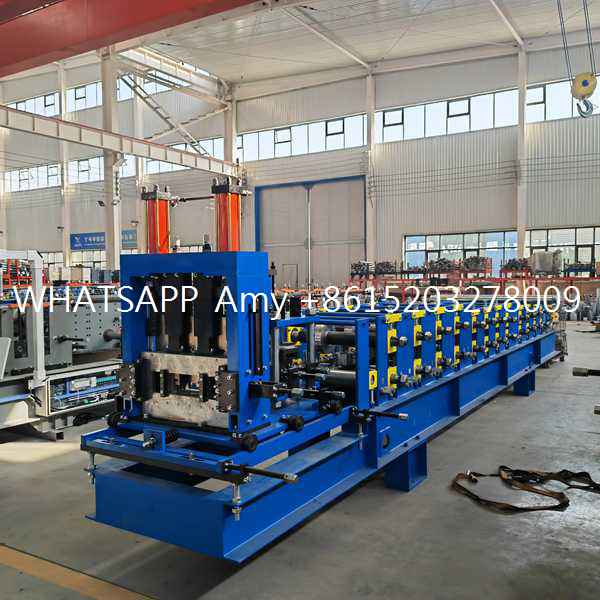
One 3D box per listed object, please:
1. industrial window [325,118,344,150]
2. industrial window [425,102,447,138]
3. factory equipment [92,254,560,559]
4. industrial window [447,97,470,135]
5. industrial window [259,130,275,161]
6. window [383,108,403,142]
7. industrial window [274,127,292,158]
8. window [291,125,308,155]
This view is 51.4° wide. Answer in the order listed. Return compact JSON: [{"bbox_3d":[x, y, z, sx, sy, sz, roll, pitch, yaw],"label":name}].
[{"bbox_3d":[1.524,-7.095,26.867,0.909,1.297,0.120,1,3,32],"label":"industrial window"},{"bbox_3d":[5.345,-7.043,24.450,0.908,1.313,0.120,1,3,32],"label":"industrial window"},{"bbox_3d":[1.731,0.481,6.949,1.066,1.643,9.563,1,2,30],"label":"factory equipment"},{"bbox_3d":[6.109,-7.033,23.967,0.900,1.316,0.120,1,3,32],"label":"industrial window"},{"bbox_3d":[-1.526,-7.137,28.796,0.898,1.285,0.120,1,3,32],"label":"industrial window"},{"bbox_3d":[3.813,-7.064,25.419,0.898,1.307,0.120,1,3,32],"label":"window"},{"bbox_3d":[-0.768,-7.127,28.317,0.896,1.288,0.120,1,3,32],"label":"industrial window"},{"bbox_3d":[-0.002,-7.116,27.832,0.918,1.291,0.120,1,3,32],"label":"window"}]

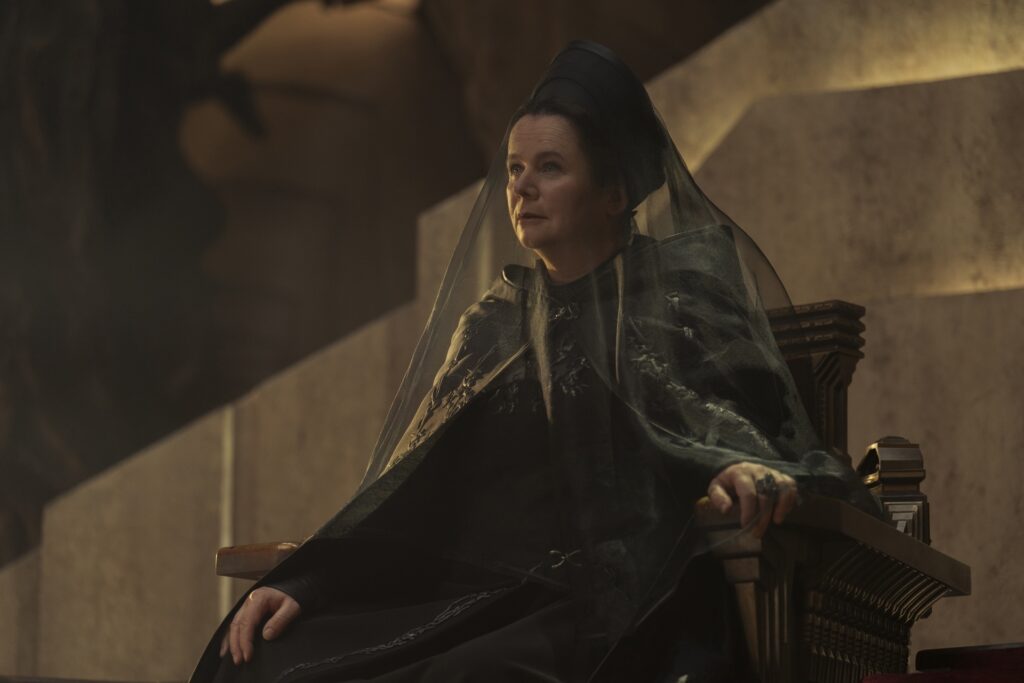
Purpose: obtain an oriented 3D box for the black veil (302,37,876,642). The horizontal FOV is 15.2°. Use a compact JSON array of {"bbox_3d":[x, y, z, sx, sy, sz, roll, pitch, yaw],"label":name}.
[{"bbox_3d":[0.105,-0.005,5.200,0.700,0.860,0.580,-7,-16,26],"label":"black veil"}]

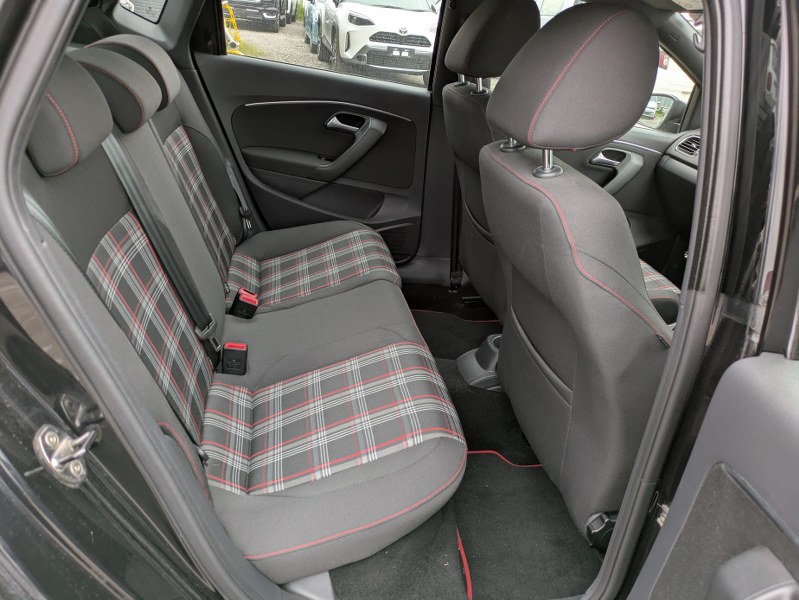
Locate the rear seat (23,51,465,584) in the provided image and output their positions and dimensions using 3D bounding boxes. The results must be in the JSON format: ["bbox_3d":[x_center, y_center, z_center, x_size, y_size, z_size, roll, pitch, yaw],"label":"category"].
[{"bbox_3d":[-0.308,-0.132,1.358,0.780,0.860,1.310,-1,30,-12],"label":"rear seat"}]

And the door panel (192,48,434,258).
[{"bbox_3d":[-0.283,-0.437,1.974,0.770,0.690,0.120,-1,30,-12],"label":"door panel"}]

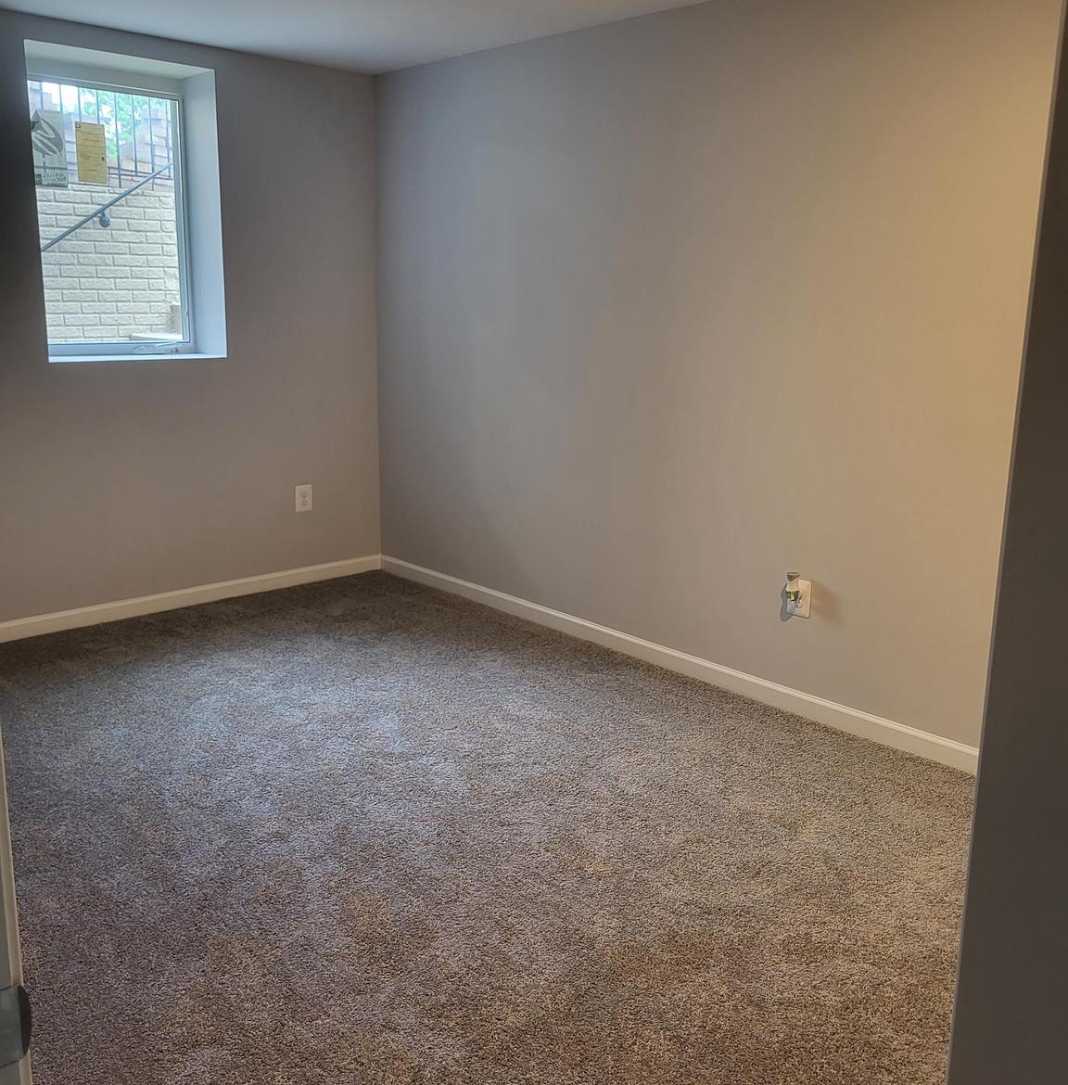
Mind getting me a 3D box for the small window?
[{"bbox_3d":[-1.820,-1.347,4.515,0.730,1.104,0.091,-11,18,-42],"label":"small window"}]

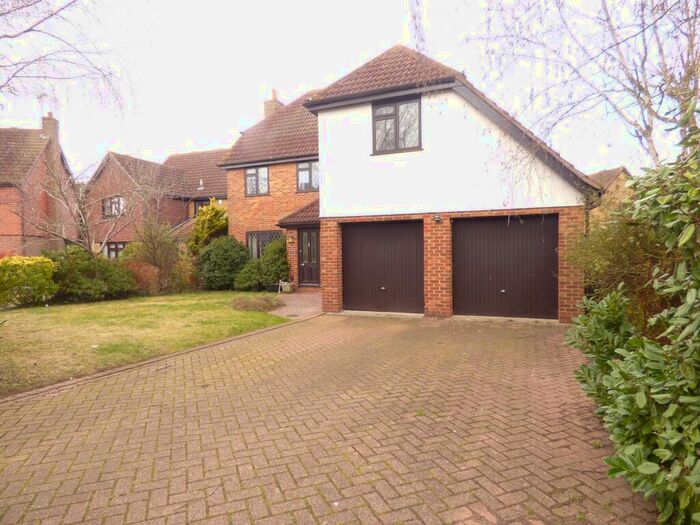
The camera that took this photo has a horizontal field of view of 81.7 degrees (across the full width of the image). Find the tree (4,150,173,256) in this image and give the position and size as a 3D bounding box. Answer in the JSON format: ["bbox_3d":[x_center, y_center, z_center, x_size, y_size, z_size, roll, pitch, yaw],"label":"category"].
[{"bbox_3d":[-9.894,-1.483,15.300,6.356,5.572,5.200,-1,1,0],"label":"tree"}]

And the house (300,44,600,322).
[{"bbox_3d":[3.166,-2.372,12.013,6.350,7.060,7.250,0,1,22],"label":"house"}]

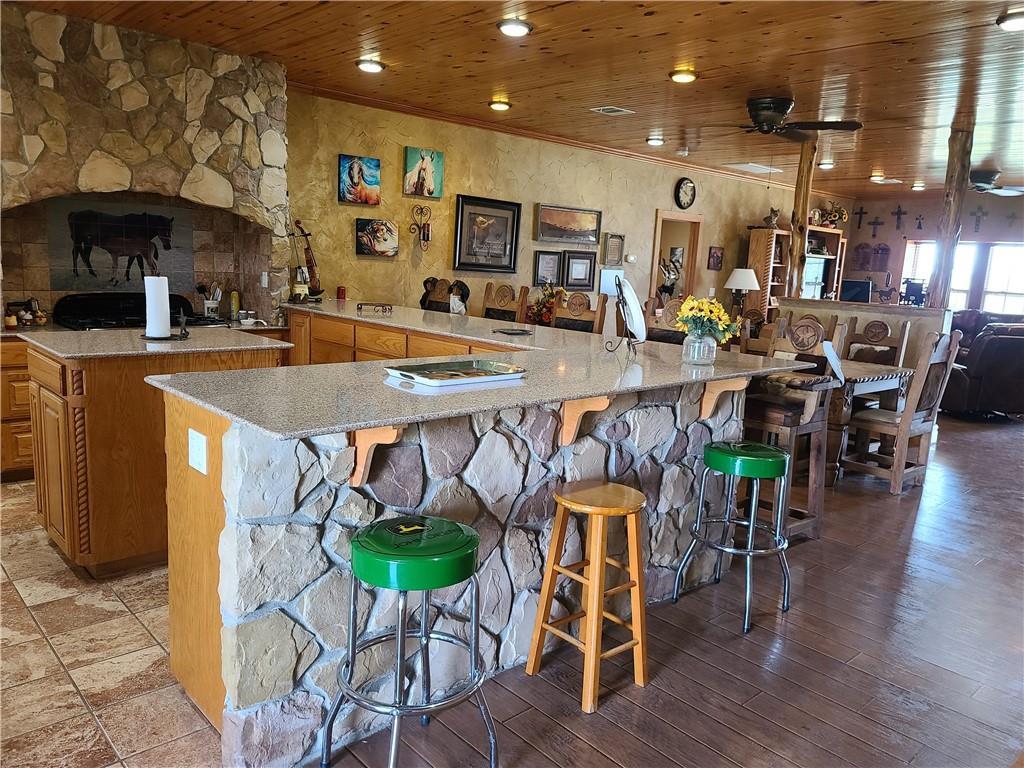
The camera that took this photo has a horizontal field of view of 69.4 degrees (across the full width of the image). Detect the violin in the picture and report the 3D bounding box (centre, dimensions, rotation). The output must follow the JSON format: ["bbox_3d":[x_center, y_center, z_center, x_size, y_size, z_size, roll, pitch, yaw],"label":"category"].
[{"bbox_3d":[-1.628,-1.021,5.916,0.100,0.590,0.205,-14,14,-13],"label":"violin"}]

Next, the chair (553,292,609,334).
[{"bbox_3d":[0.267,-0.035,5.419,0.560,1.245,0.480,-6,13,-43],"label":"chair"}]

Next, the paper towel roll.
[{"bbox_3d":[-1.756,-0.379,3.660,0.125,0.300,0.125,-6,14,-43],"label":"paper towel roll"}]

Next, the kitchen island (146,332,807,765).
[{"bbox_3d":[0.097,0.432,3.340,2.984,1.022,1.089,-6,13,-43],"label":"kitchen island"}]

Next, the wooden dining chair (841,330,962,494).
[{"bbox_3d":[2.781,0.166,5.319,0.500,1.145,0.540,-6,13,-43],"label":"wooden dining chair"}]

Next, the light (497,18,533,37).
[{"bbox_3d":[0.018,-1.956,4.068,0.200,0.035,0.200,3,10,-1],"label":"light"}]

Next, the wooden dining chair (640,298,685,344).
[{"bbox_3d":[0.889,0.089,4.813,0.480,1.270,0.440,-6,13,-43],"label":"wooden dining chair"}]

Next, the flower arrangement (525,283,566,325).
[{"bbox_3d":[0.362,-0.871,8.000,0.440,0.450,0.380,-6,13,-43],"label":"flower arrangement"}]

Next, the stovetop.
[{"bbox_3d":[-2.525,-0.499,5.060,0.910,0.270,0.620,-6,14,-43],"label":"stovetop"}]

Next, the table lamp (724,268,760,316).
[{"bbox_3d":[3.049,-1.138,9.818,0.470,0.780,0.470,-6,14,-43],"label":"table lamp"}]

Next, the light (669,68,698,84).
[{"bbox_3d":[1.123,-2.016,4.840,0.200,0.040,0.200,3,10,-1],"label":"light"}]

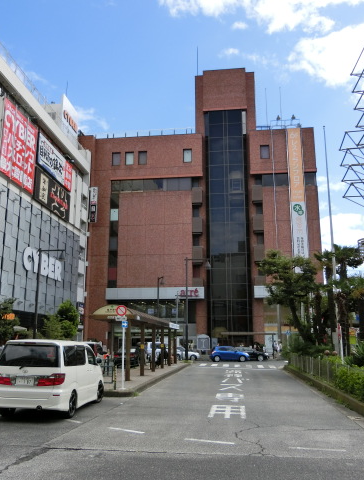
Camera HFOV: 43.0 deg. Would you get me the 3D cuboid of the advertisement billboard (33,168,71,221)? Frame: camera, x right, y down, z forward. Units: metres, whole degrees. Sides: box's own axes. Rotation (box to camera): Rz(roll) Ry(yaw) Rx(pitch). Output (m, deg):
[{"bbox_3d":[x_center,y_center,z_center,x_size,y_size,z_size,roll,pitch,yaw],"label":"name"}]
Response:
[{"bbox_3d":[-13.335,-4.558,48.157,0.250,3.250,9.300,-1,-12,7],"label":"advertisement billboard"}]

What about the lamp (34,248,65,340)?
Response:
[{"bbox_3d":[-10.575,5.061,36.616,2.241,9.156,0.500,-1,-12,7],"label":"lamp"}]

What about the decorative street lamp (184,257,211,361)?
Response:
[{"bbox_3d":[1.515,6.353,43.262,2.507,9.719,0.500,-1,-13,6],"label":"decorative street lamp"}]

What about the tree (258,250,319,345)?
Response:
[{"bbox_3d":[6.541,4.182,28.208,3.800,7.215,3.700,-1,-13,6],"label":"tree"}]

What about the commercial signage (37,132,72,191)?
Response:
[{"bbox_3d":[-13.616,-8.085,50.868,0.350,3.550,9.800,-1,-13,6],"label":"commercial signage"}]

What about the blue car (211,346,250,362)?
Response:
[{"bbox_3d":[4.496,10.664,43.022,3.800,1.500,1.690,0,-12,2],"label":"blue car"}]

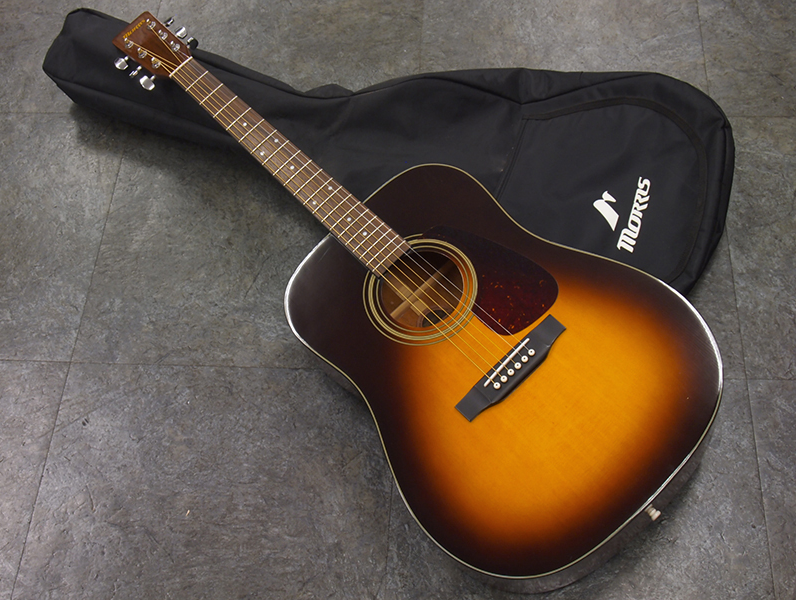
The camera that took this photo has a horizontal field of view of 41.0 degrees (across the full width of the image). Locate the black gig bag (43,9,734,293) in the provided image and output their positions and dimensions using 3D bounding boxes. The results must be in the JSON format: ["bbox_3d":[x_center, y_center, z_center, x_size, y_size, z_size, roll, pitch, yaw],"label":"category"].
[{"bbox_3d":[-0.039,-0.261,1.584,1.070,0.108,0.430,15,60,13],"label":"black gig bag"}]

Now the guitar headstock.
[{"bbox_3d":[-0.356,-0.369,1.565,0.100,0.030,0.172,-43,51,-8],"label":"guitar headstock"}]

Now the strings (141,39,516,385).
[{"bbox_3d":[-0.119,-0.155,1.388,0.056,0.020,0.748,-43,65,-8],"label":"strings"}]

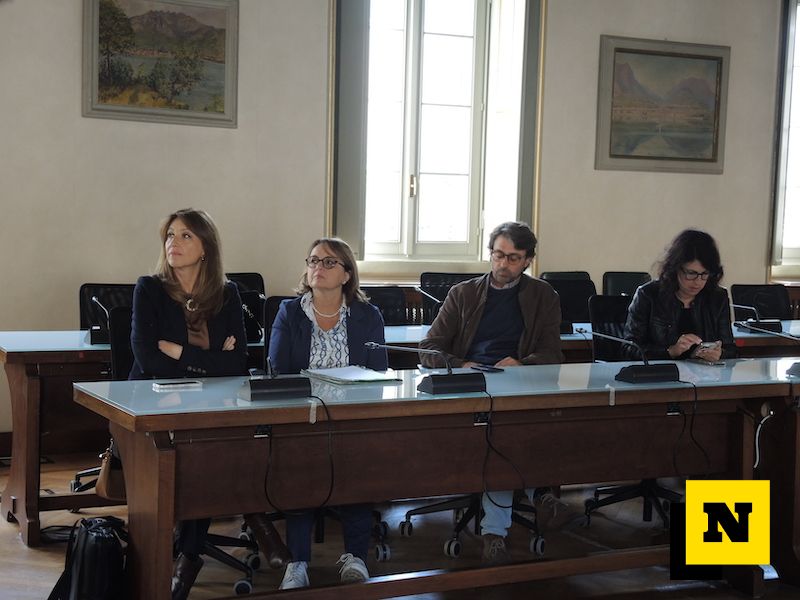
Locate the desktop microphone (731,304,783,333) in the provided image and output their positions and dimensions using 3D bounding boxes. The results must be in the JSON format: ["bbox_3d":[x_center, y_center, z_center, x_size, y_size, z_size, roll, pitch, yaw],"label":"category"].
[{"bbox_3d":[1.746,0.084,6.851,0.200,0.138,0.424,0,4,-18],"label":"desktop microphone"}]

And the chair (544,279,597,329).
[{"bbox_3d":[1.017,0.381,7.210,0.611,0.955,0.630,0,4,-24],"label":"chair"}]

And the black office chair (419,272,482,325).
[{"bbox_3d":[0.393,0.366,7.039,0.611,0.975,0.630,0,4,-16],"label":"black office chair"}]

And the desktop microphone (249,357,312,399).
[{"bbox_3d":[-0.398,0.238,4.277,0.210,0.120,0.380,0,5,-20],"label":"desktop microphone"}]

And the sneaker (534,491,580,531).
[{"bbox_3d":[0.663,0.905,5.690,0.110,0.120,0.290,0,5,-24],"label":"sneaker"}]

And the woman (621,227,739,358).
[{"bbox_3d":[1.170,0.334,5.604,0.571,1.271,0.729,1,4,-9],"label":"woman"}]

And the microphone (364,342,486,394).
[{"bbox_3d":[0.068,0.218,4.542,0.220,0.145,0.420,-2,6,-40],"label":"microphone"}]

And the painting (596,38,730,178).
[{"bbox_3d":[1.689,-1.231,8.557,1.020,0.820,0.050,-1,5,-28],"label":"painting"}]

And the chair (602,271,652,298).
[{"bbox_3d":[1.521,0.339,8.075,0.560,0.980,0.580,-1,5,-28],"label":"chair"}]

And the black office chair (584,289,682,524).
[{"bbox_3d":[1.094,0.480,5.766,0.621,0.955,0.640,1,4,-15],"label":"black office chair"}]

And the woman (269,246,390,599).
[{"bbox_3d":[-0.262,0.379,4.876,0.502,1.202,0.729,1,4,-5],"label":"woman"}]

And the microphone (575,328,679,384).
[{"bbox_3d":[0.811,0.200,4.945,0.210,0.160,0.420,-1,5,-34],"label":"microphone"}]

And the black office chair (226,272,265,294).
[{"bbox_3d":[-0.745,0.378,6.389,0.611,0.975,0.630,0,4,-24],"label":"black office chair"}]

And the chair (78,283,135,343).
[{"bbox_3d":[-1.198,0.415,6.167,0.600,0.970,0.600,-1,5,-28],"label":"chair"}]

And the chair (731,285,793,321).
[{"bbox_3d":[2.243,0.391,7.855,0.600,0.950,0.600,-1,5,-28],"label":"chair"}]

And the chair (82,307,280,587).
[{"bbox_3d":[-0.798,0.502,4.731,0.630,0.946,0.650,1,4,-14],"label":"chair"}]

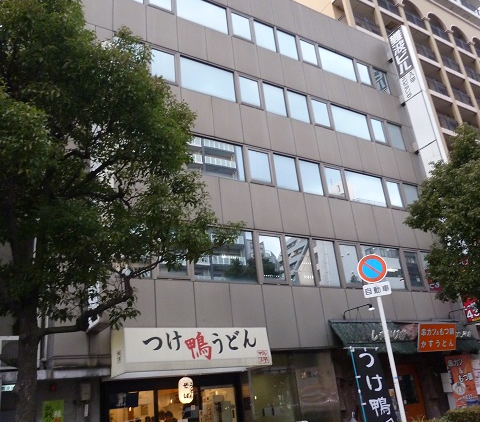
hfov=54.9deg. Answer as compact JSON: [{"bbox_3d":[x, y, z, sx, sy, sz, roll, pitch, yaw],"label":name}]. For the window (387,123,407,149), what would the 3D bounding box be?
[{"bbox_3d":[7.638,-3.597,22.527,1.036,1.382,0.120,8,-27,-31],"label":"window"}]

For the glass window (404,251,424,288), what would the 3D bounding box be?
[{"bbox_3d":[7.368,2.487,19.674,0.875,1.587,0.100,8,-26,-31],"label":"glass window"}]

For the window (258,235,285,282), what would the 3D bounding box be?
[{"bbox_3d":[1.145,1.641,16.247,0.932,1.621,0.100,8,-26,-31],"label":"window"}]

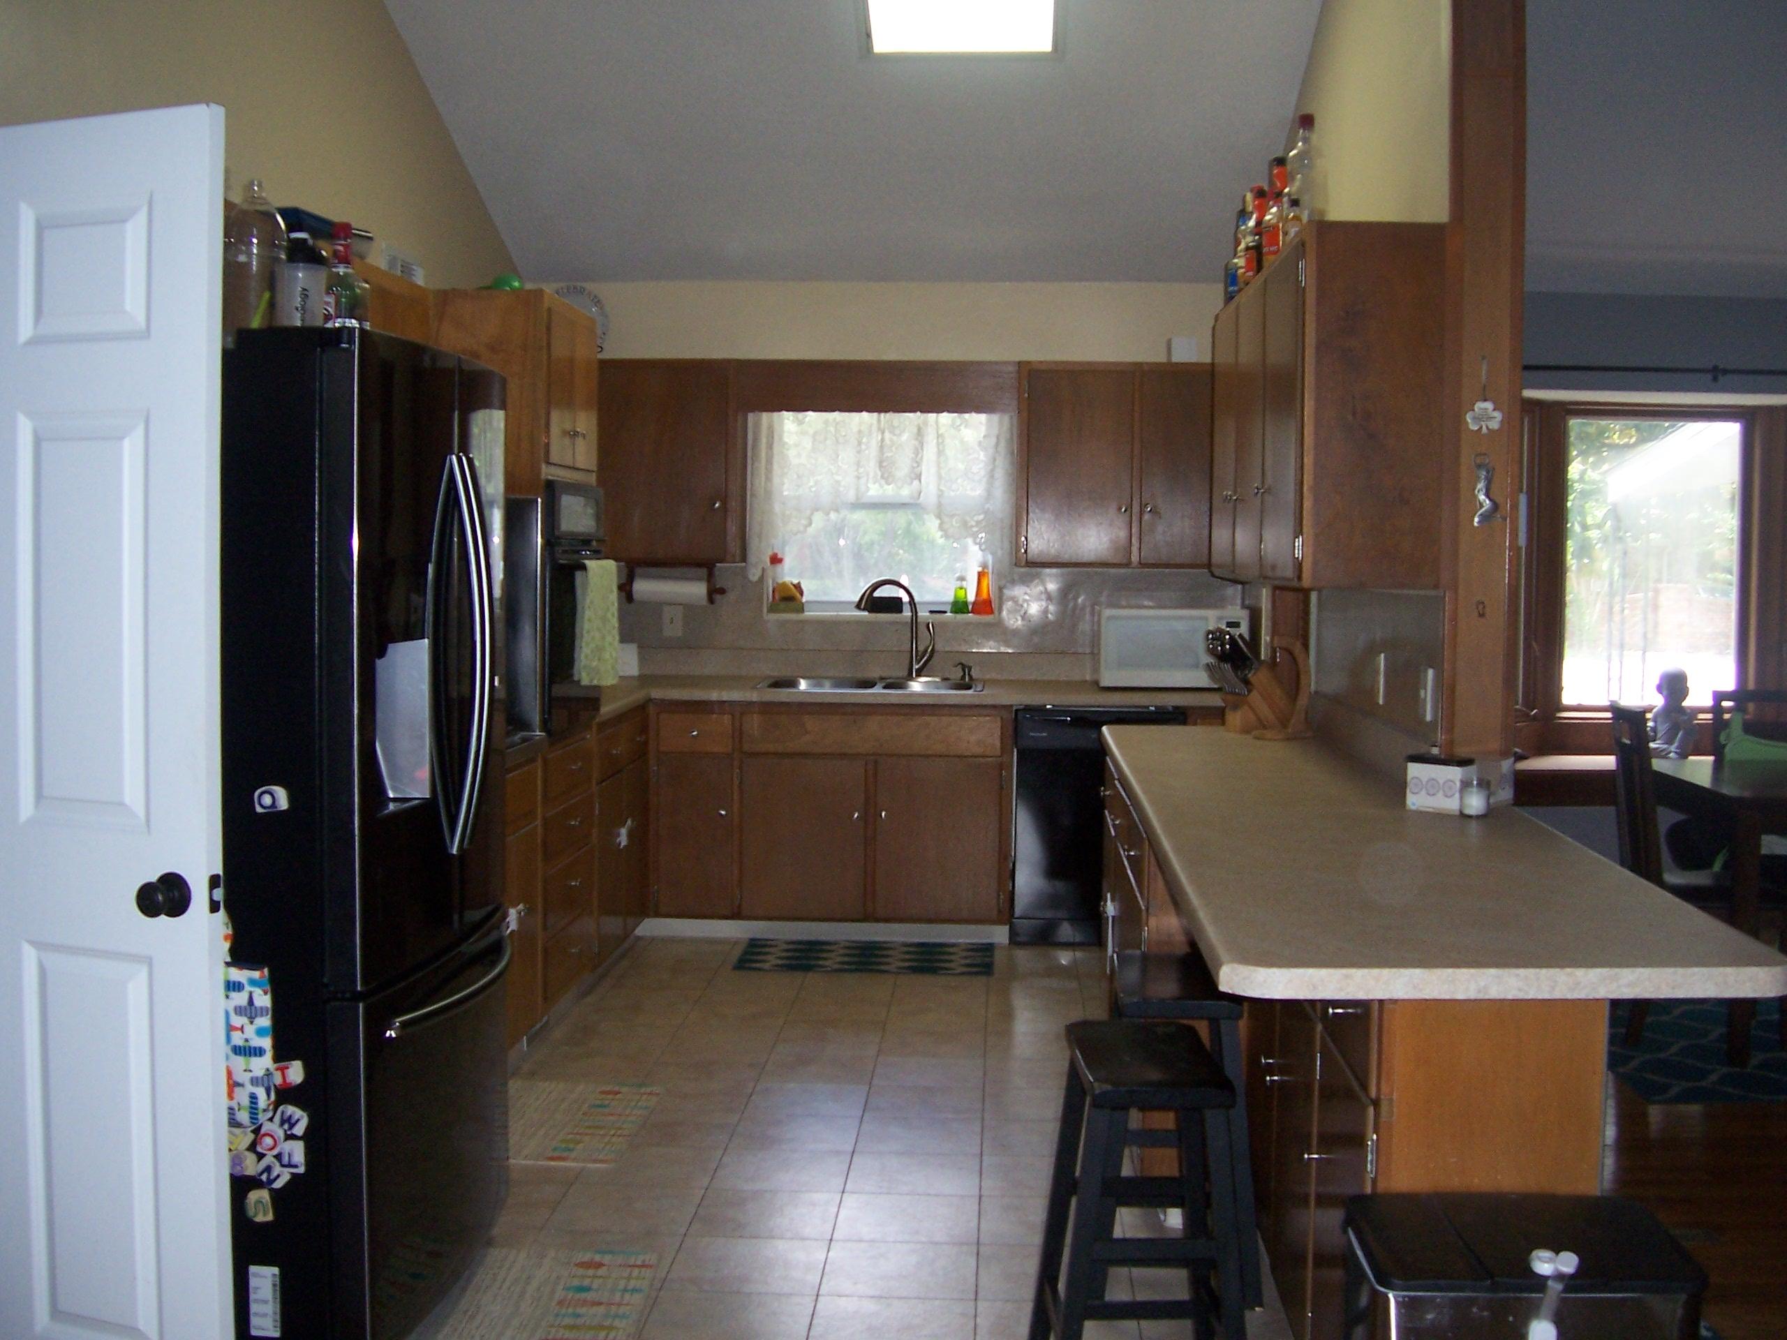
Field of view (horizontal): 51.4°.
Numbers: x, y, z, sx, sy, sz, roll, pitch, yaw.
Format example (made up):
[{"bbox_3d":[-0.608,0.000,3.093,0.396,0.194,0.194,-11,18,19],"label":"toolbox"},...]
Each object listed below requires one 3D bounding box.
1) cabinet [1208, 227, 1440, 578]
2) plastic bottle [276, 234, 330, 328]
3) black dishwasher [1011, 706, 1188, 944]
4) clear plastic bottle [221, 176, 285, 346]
[{"bbox_3d":[1.068,-0.614,4.786,0.303,0.765,1.730,1,4,3],"label":"cabinet"},{"bbox_3d":[-1.031,-0.647,3.236,0.092,0.233,0.092,0,3,-18],"label":"plastic bottle"},{"bbox_3d":[0.743,0.551,6.895,0.605,0.870,0.600,1,4,3],"label":"black dishwasher"},{"bbox_3d":[-1.083,-0.679,3.157,0.107,0.305,0.107,-1,3,-19],"label":"clear plastic bottle"}]

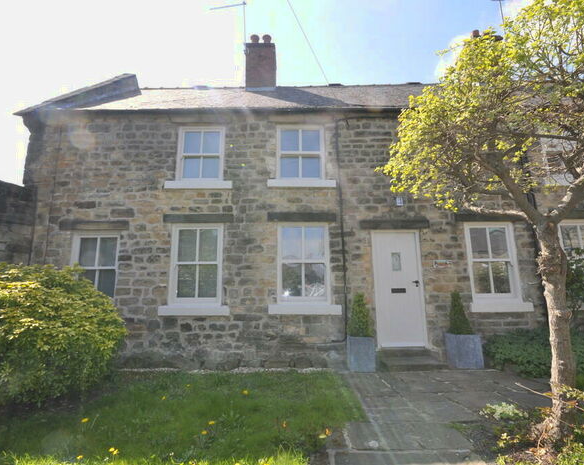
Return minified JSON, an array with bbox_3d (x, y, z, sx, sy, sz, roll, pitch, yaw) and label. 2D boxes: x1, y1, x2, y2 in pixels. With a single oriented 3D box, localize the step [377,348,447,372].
[{"bbox_3d":[1.957,2.101,4.805,1.000,0.220,0.480,-1,-8,0],"label":"step"}]

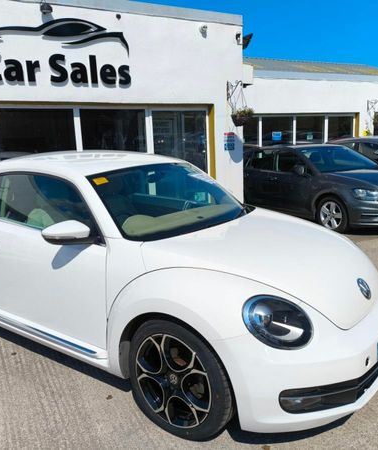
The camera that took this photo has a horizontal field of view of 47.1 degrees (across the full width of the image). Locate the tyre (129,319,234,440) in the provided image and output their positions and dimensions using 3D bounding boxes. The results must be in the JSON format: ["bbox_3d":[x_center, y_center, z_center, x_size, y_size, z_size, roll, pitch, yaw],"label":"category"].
[{"bbox_3d":[-0.020,0.785,2.310,0.670,0.665,0.235,6,11,36],"label":"tyre"}]

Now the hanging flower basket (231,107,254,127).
[{"bbox_3d":[0.815,-1.653,6.600,0.335,0.290,0.335,-2,10,0],"label":"hanging flower basket"}]

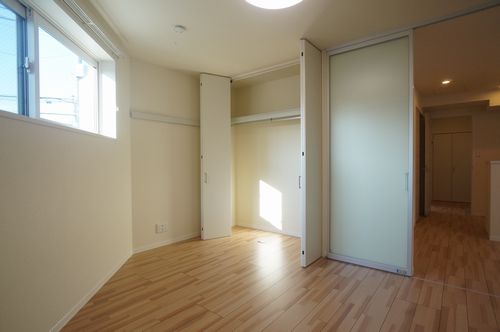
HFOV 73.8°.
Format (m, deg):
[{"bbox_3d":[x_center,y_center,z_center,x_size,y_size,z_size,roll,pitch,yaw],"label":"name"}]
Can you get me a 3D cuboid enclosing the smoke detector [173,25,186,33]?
[{"bbox_3d":[-0.666,-1.296,3.157,0.122,0.045,0.122,0,1,0],"label":"smoke detector"}]

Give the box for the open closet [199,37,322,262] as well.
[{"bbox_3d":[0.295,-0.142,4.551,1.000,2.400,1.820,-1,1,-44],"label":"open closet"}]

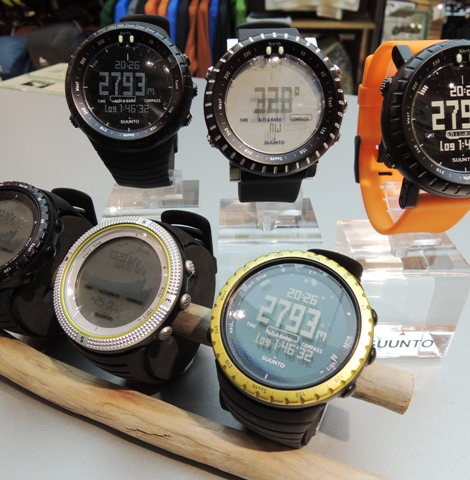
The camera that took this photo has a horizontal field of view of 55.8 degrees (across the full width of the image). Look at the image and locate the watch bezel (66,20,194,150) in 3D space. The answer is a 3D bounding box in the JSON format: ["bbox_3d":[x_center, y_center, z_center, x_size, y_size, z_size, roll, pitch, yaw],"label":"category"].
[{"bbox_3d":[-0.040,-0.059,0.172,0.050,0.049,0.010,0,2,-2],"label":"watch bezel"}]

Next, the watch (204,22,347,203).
[{"bbox_3d":[0.013,-0.051,0.183,0.051,0.071,0.066,-3,4,-3],"label":"watch"}]

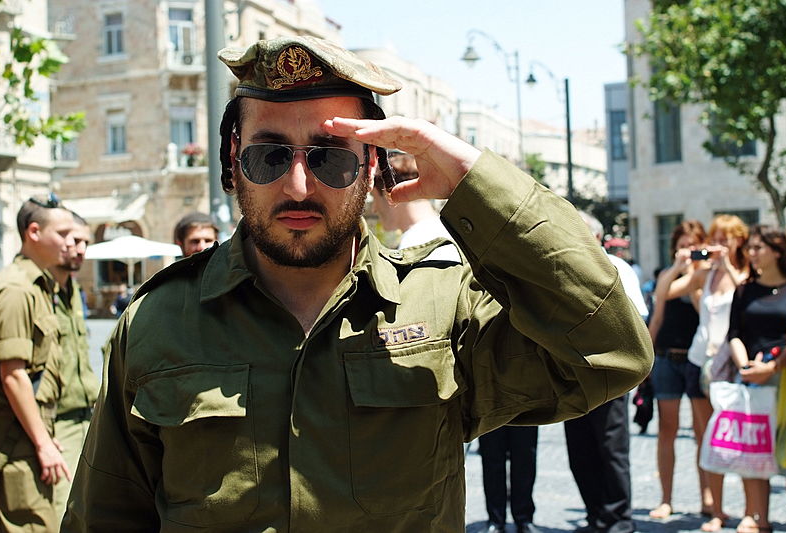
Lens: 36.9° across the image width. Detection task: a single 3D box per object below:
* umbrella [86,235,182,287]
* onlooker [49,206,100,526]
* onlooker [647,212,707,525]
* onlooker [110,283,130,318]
[{"bbox_3d":[-8.883,0.386,40.000,3.300,2.750,3.300,-2,0,0],"label":"umbrella"},{"bbox_3d":[-1.259,0.647,4.500,0.320,1.720,0.500,-2,0,26],"label":"onlooker"},{"bbox_3d":[1.627,0.576,6.550,0.440,1.650,0.360,-2,0,18],"label":"onlooker"},{"bbox_3d":[-9.223,1.159,40.000,0.580,1.270,0.650,-2,0,37],"label":"onlooker"}]

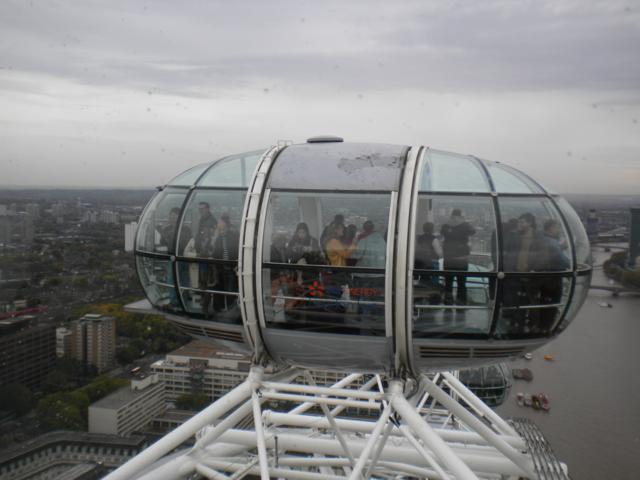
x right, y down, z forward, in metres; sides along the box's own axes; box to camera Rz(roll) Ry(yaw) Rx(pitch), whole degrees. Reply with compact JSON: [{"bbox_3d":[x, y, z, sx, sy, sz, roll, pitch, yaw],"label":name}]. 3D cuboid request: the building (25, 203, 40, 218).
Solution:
[{"bbox_3d":[-1075.053,-108.440,2419.711,58.000,66.000,28.000,2,5,15],"label":"building"}]

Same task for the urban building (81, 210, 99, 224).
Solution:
[{"bbox_3d":[-798.187,-77.914,2240.810,58.000,51.000,28.000,-1,5,-15],"label":"urban building"}]

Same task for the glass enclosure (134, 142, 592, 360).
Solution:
[{"bbox_3d":[0.530,0.260,11.650,8.150,4.000,4.000,2,5,13],"label":"glass enclosure"}]

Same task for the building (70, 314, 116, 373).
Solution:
[{"bbox_3d":[-164.439,74.194,470.194,24.500,38.500,19.000,2,5,15],"label":"building"}]

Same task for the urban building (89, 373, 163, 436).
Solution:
[{"bbox_3d":[-104.319,91.878,353.685,16.500,22.400,49.000,2,5,14],"label":"urban building"}]

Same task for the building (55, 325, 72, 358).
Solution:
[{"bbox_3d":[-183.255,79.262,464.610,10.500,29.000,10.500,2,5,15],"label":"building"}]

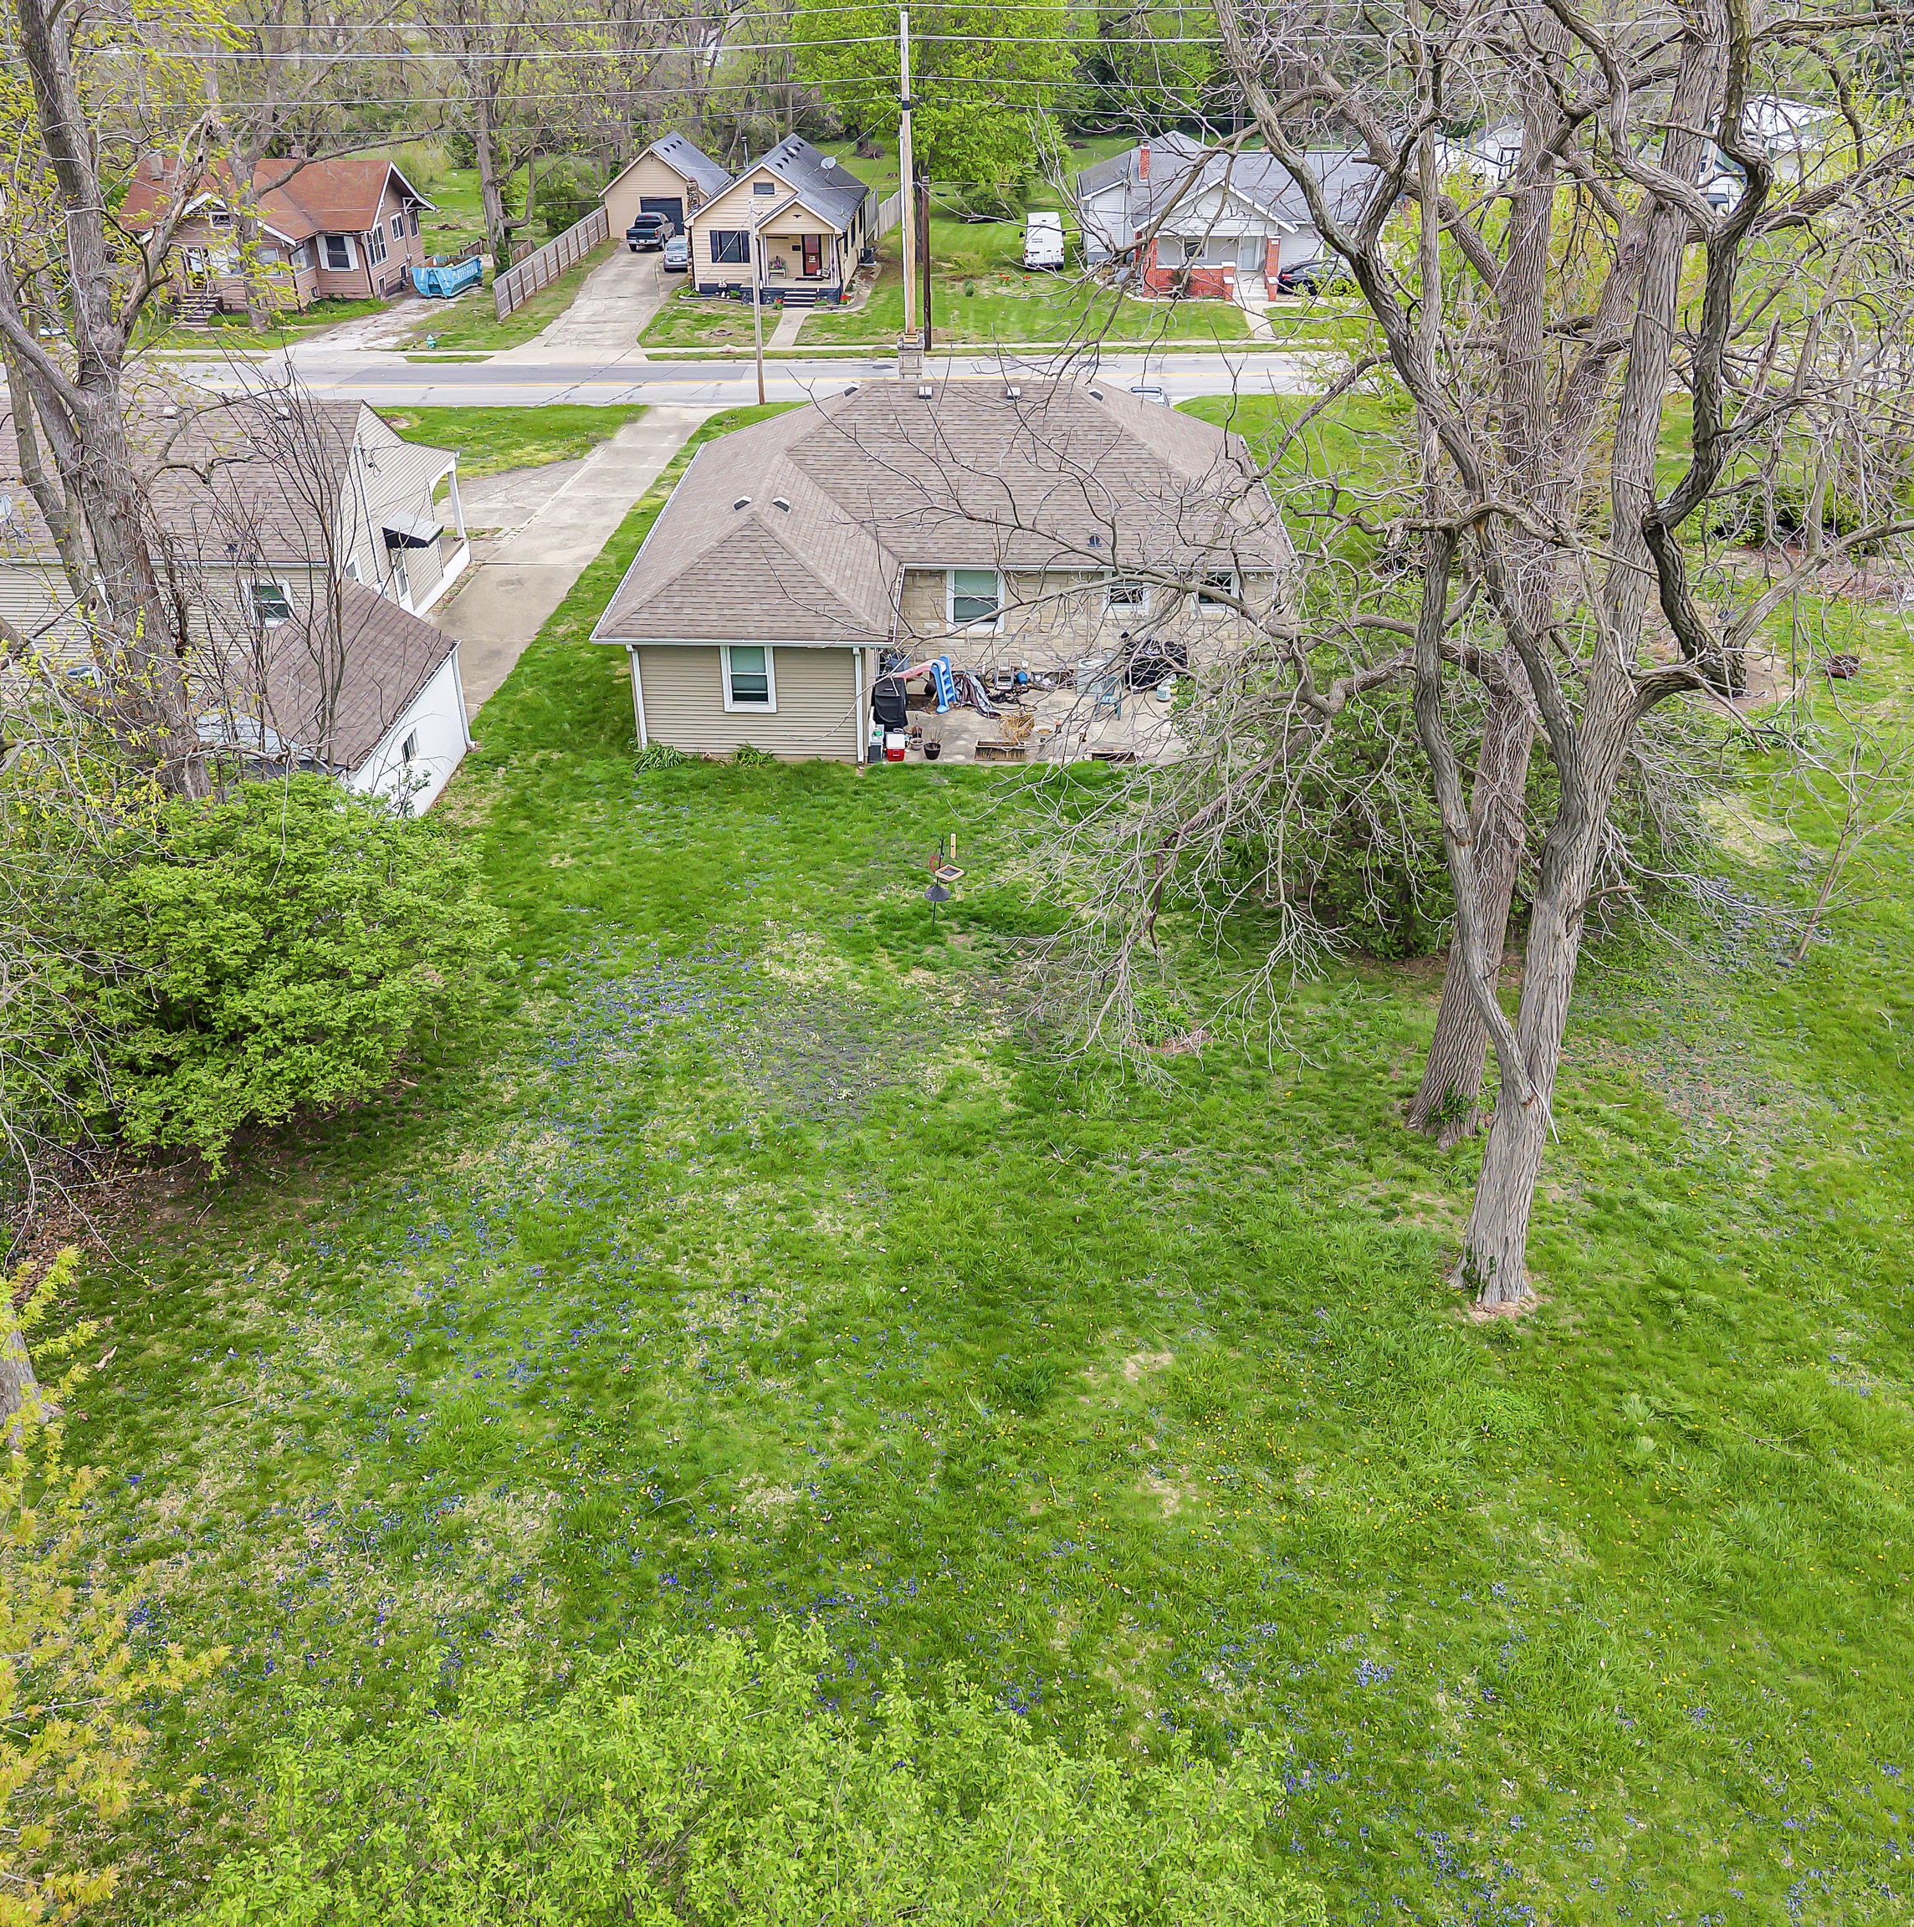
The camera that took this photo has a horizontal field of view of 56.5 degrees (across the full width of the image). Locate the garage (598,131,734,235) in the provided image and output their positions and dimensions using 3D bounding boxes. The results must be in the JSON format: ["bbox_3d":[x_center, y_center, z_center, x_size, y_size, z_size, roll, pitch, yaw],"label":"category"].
[{"bbox_3d":[-17.259,-46.637,106.869,6.600,4.600,9.400,0,30,1],"label":"garage"}]

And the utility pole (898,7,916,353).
[{"bbox_3d":[-1.921,-31.730,73.189,0.360,12.750,0.360,0,30,0],"label":"utility pole"}]

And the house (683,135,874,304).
[{"bbox_3d":[-8.911,-38.110,90.888,7.800,5.950,16.600,1,30,2],"label":"house"}]

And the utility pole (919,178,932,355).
[{"bbox_3d":[-1.182,-29.264,74.862,0.280,6.800,0.280,0,30,0],"label":"utility pole"}]

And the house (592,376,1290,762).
[{"bbox_3d":[0.231,-9.752,39.954,13.950,5.423,14.788,1,30,1],"label":"house"}]

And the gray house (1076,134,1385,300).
[{"bbox_3d":[13.838,-39.841,93.467,14.100,6.200,19.000,0,30,1],"label":"gray house"}]

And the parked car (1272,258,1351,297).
[{"bbox_3d":[18.396,-33.977,88.092,4.700,1.470,1.820,-8,31,-14],"label":"parked car"}]

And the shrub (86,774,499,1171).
[{"bbox_3d":[-8.762,-0.335,25.401,5.700,3.900,5.800,0,30,0],"label":"shrub"}]

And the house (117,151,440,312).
[{"bbox_3d":[-33.361,-36.035,87.583,13.200,5.850,10.000,2,30,4],"label":"house"}]

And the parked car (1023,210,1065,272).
[{"bbox_3d":[4.794,-39.078,95.882,2.000,2.500,5.800,1,30,2],"label":"parked car"}]

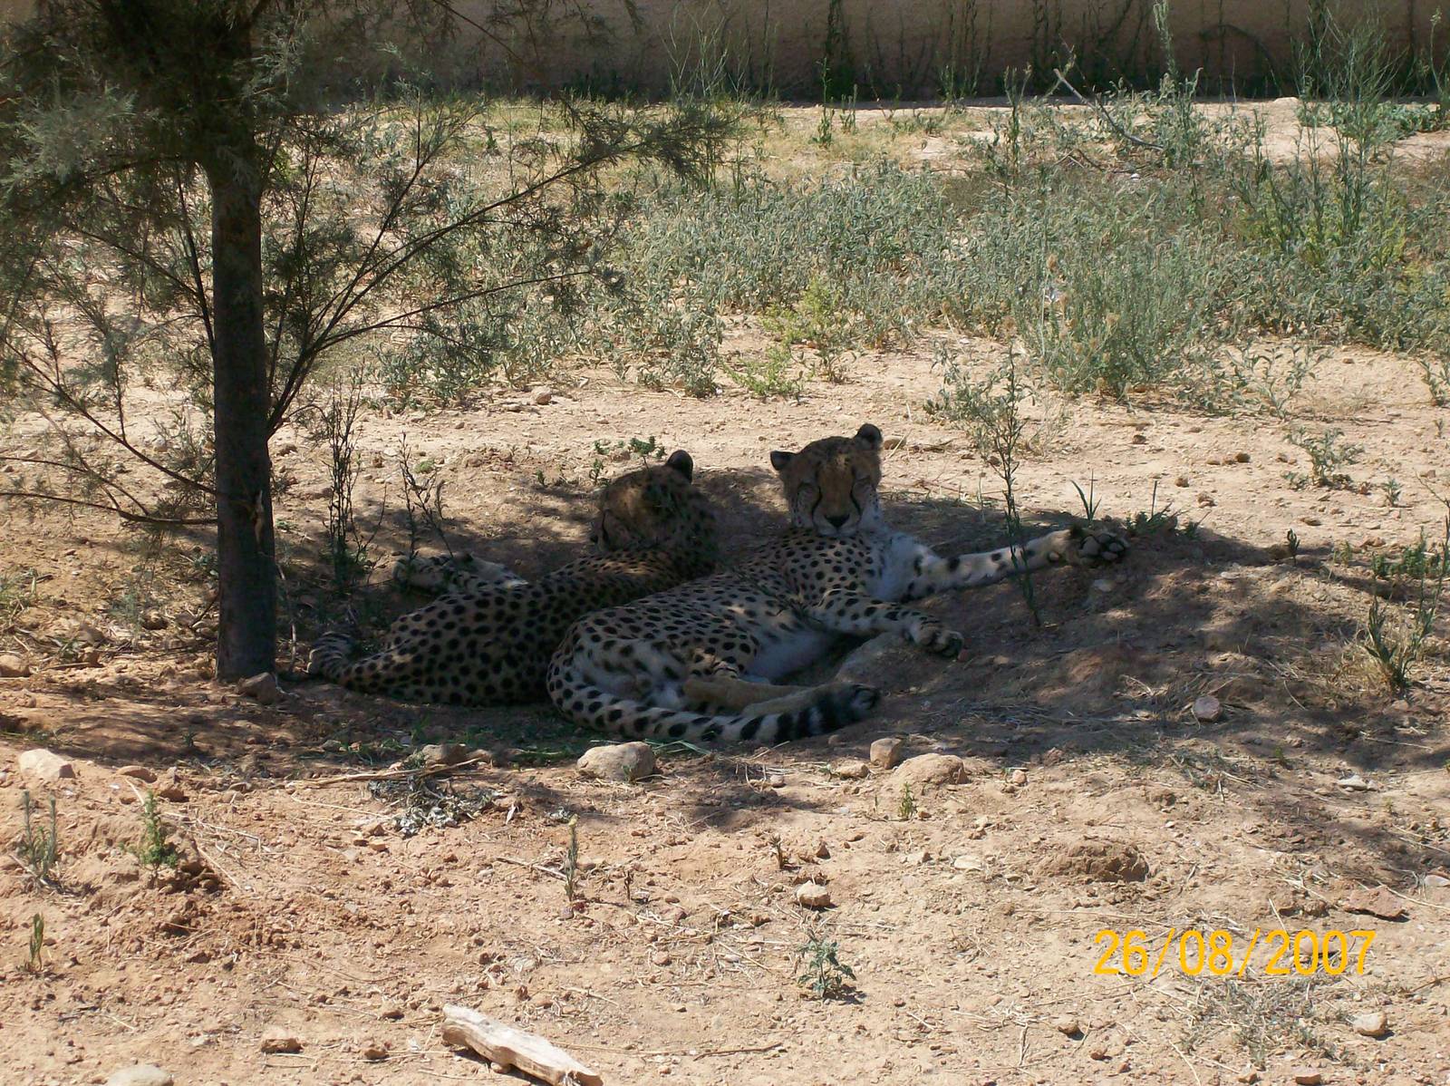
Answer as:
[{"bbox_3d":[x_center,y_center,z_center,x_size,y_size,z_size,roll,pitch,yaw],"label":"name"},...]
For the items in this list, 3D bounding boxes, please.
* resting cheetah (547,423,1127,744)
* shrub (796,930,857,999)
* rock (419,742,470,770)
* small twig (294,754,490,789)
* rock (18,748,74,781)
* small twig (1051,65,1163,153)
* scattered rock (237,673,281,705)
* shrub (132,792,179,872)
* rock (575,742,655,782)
[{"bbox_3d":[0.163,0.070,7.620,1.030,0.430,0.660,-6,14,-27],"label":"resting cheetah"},{"bbox_3d":[0.136,0.562,6.007,0.079,0.076,0.064,0,12,0],"label":"shrub"},{"bbox_3d":[-0.445,0.337,7.170,0.082,0.029,0.062,0,12,0],"label":"rock"},{"bbox_3d":[-0.522,0.358,7.092,0.320,0.035,0.070,4,13,18],"label":"small twig"},{"bbox_3d":[-1.065,0.348,7.097,0.087,0.038,0.065,0,12,0],"label":"rock"},{"bbox_3d":[1.253,-1.417,14.800,0.380,0.260,0.160,0,12,0],"label":"small twig"},{"bbox_3d":[-0.780,0.245,7.570,0.074,0.043,0.055,0,12,0],"label":"scattered rock"},{"bbox_3d":[-0.832,0.420,6.609,0.069,0.104,0.059,0,12,0],"label":"shrub"},{"bbox_3d":[-0.172,0.345,7.104,0.124,0.043,0.093,0,12,0],"label":"rock"}]

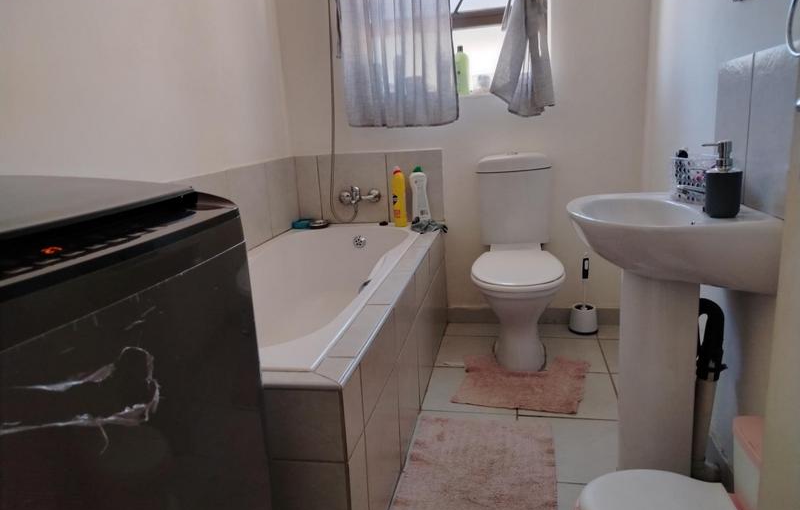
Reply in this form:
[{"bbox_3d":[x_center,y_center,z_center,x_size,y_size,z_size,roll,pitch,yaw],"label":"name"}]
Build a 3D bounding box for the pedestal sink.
[{"bbox_3d":[0.714,0.228,1.606,0.445,0.747,0.580,0,13,12],"label":"pedestal sink"}]

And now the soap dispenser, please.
[{"bbox_3d":[0.767,-0.184,1.325,0.094,0.181,0.080,0,13,12],"label":"soap dispenser"}]

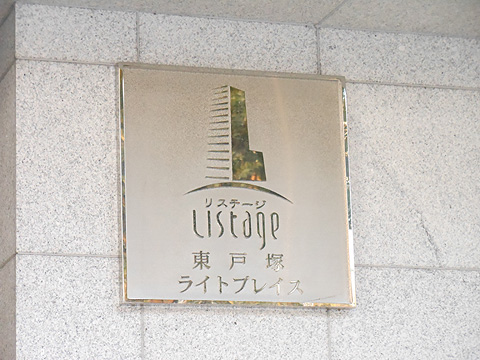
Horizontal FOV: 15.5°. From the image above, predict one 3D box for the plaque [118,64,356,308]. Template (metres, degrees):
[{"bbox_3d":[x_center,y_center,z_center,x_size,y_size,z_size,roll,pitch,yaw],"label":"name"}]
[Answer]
[{"bbox_3d":[-0.007,0.015,3.655,0.500,0.502,0.028,3,-15,-18],"label":"plaque"}]

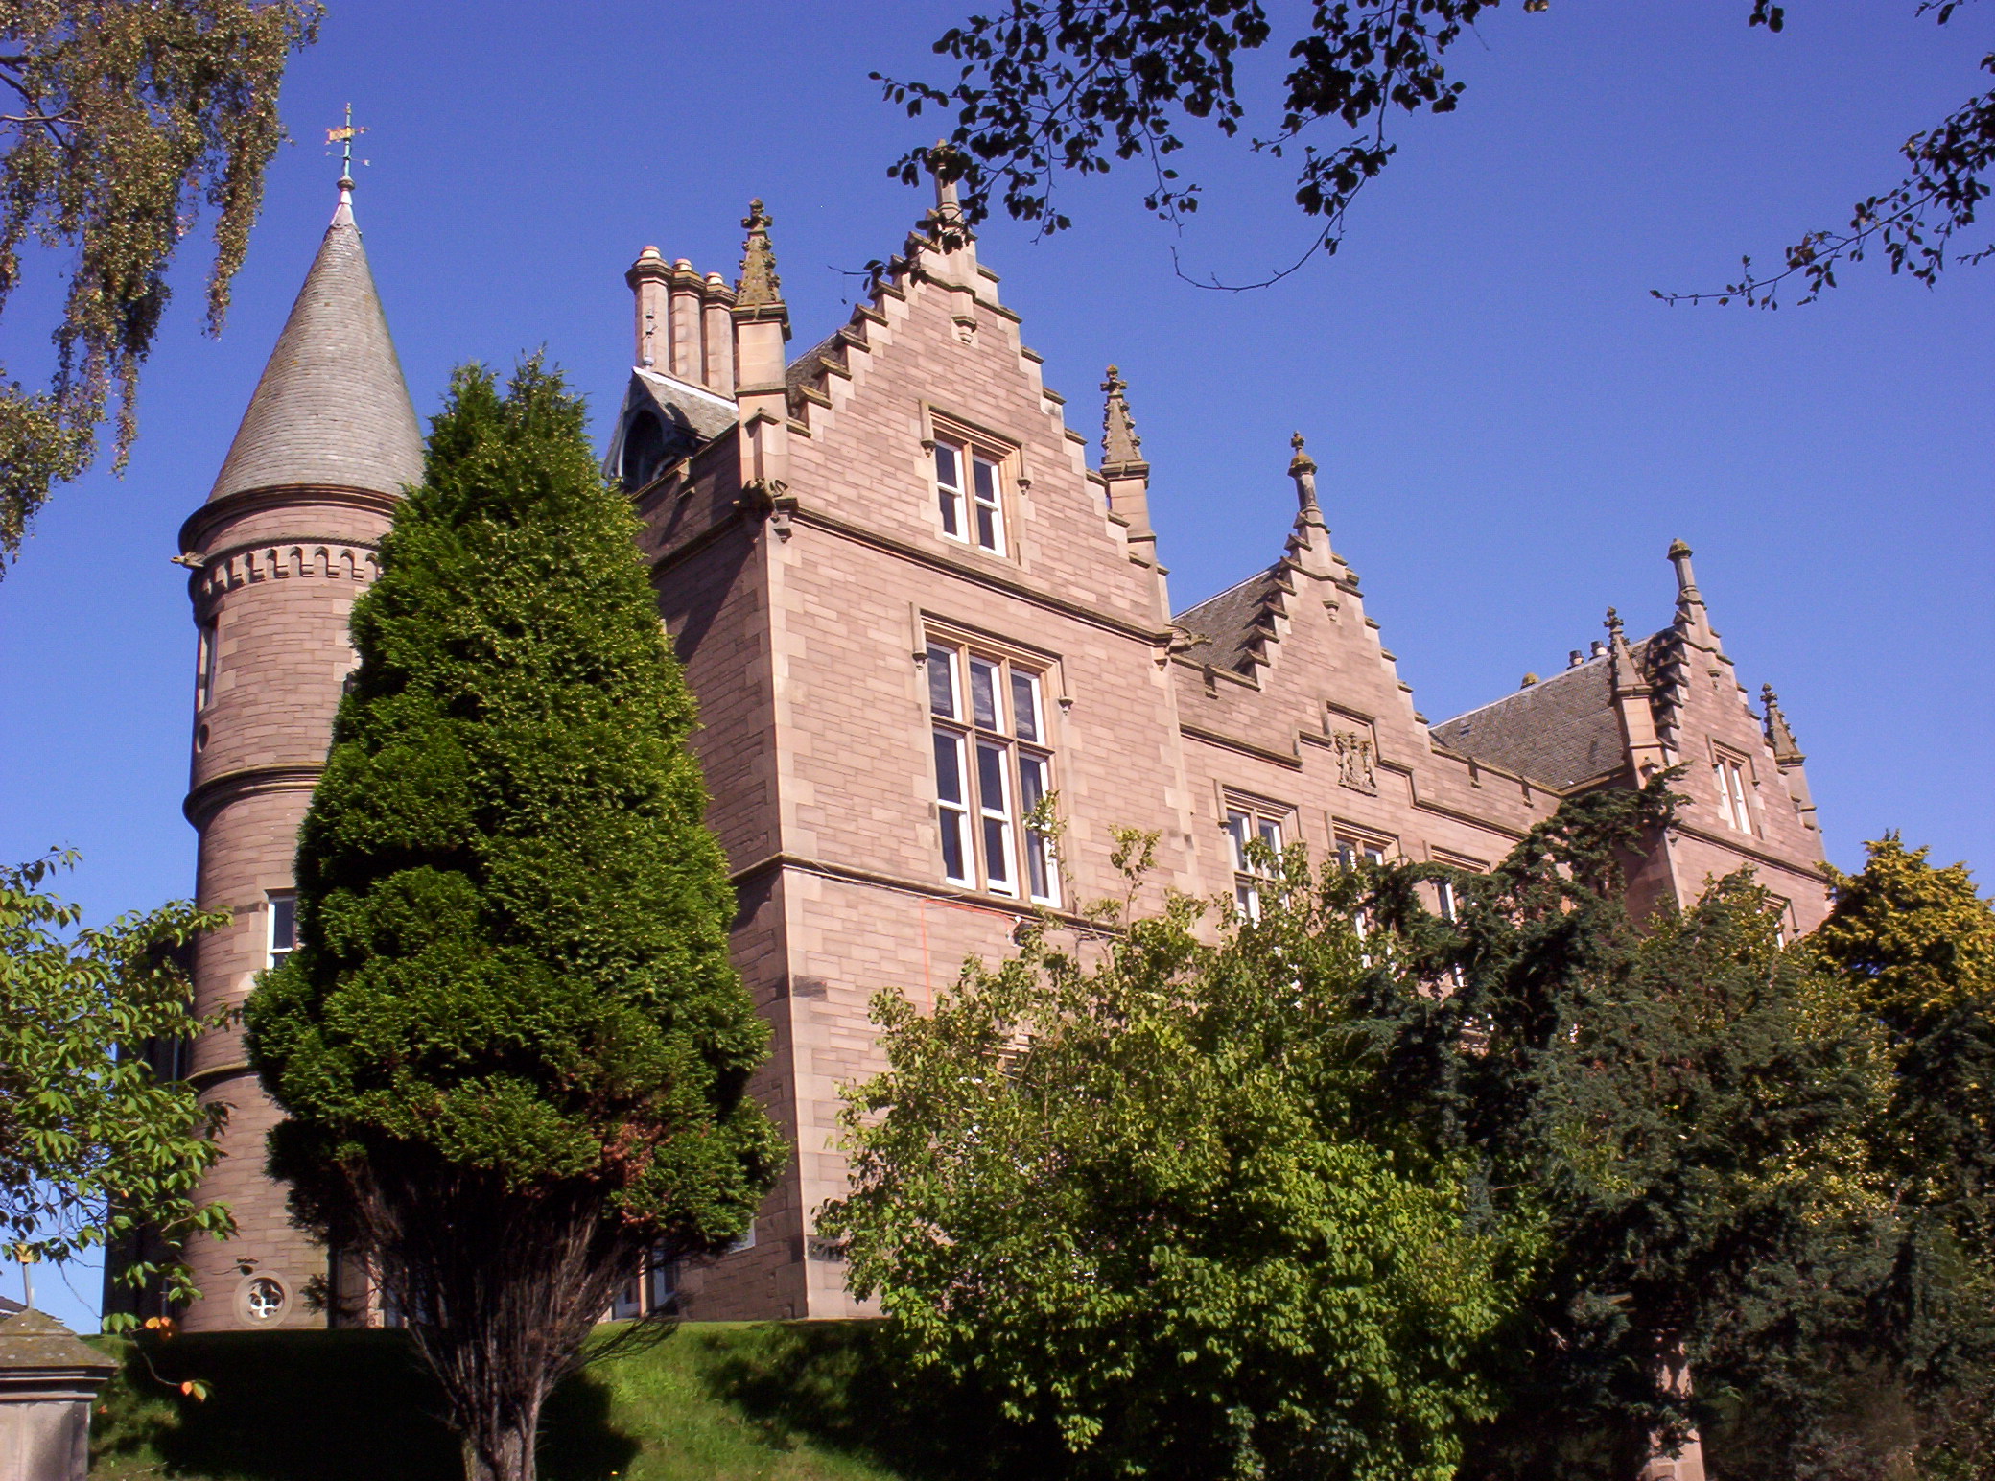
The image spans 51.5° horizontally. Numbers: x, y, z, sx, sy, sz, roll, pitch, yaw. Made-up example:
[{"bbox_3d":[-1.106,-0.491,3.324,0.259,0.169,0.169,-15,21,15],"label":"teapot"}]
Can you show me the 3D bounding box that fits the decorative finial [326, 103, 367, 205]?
[{"bbox_3d":[-12.338,-11.149,39.252,0.792,2.376,0.660,-7,-22,4],"label":"decorative finial"}]

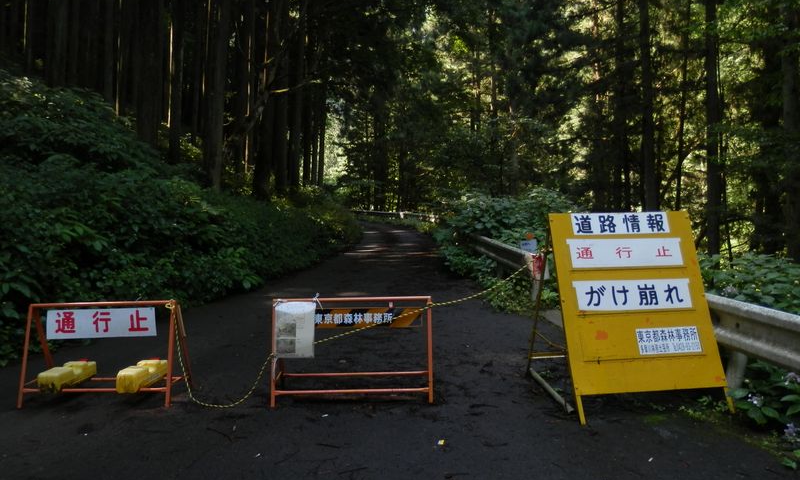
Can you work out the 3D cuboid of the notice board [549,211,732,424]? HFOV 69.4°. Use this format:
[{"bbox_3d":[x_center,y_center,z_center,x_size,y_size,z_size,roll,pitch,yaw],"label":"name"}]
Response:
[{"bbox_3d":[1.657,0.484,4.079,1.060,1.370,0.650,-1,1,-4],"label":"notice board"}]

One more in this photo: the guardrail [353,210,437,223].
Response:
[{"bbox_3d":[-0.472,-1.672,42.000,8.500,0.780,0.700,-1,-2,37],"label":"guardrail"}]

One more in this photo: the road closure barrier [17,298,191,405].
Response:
[{"bbox_3d":[-2.323,0.858,4.589,1.210,0.800,0.480,-1,1,3],"label":"road closure barrier"}]

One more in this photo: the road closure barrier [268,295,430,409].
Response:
[{"bbox_3d":[-0.356,0.807,4.443,1.210,0.800,0.470,-1,1,2],"label":"road closure barrier"}]

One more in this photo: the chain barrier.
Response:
[{"bbox_3d":[-0.344,0.687,4.350,2.800,1.080,0.300,-1,1,1],"label":"chain barrier"}]

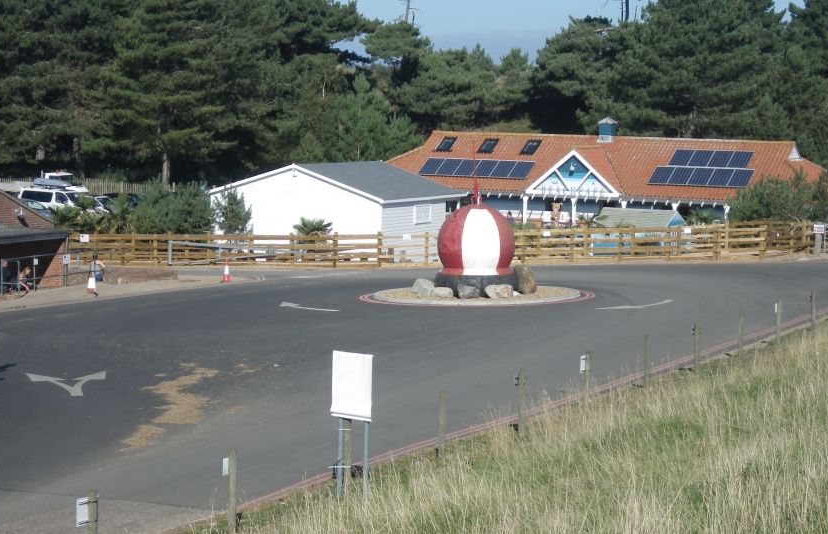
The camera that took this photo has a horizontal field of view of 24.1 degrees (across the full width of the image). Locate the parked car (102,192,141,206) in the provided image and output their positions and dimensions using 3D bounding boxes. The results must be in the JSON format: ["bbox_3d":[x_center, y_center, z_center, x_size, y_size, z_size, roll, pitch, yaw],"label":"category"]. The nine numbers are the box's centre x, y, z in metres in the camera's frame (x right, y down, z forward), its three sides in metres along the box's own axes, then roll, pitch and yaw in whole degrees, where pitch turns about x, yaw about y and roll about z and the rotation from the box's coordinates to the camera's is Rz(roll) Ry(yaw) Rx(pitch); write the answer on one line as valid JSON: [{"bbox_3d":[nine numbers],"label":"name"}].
[{"bbox_3d":[-16.251,-3.488,110.000,4.300,1.500,1.780,5,5,40],"label":"parked car"}]

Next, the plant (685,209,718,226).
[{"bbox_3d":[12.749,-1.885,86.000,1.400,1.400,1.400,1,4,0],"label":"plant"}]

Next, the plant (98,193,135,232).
[{"bbox_3d":[-12.579,-1.882,82.000,1.600,2.300,1.600,1,4,0],"label":"plant"}]

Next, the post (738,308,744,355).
[{"bbox_3d":[8.367,1.697,49.500,0.120,1.120,0.120,4,6,27],"label":"post"}]

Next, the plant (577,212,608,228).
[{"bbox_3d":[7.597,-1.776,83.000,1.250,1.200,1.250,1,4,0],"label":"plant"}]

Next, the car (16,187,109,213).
[{"bbox_3d":[-16.605,-2.760,91.579,4.650,1.800,1.820,5,6,34],"label":"car"}]

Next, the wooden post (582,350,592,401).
[{"bbox_3d":[3.644,2.334,40.500,0.120,1.160,0.120,4,6,27],"label":"wooden post"}]

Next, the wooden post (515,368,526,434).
[{"bbox_3d":[1.823,2.275,32.800,0.110,1.100,0.110,3,4,26],"label":"wooden post"}]

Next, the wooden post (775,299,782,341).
[{"bbox_3d":[9.870,1.497,52.400,0.120,1.210,0.120,4,6,27],"label":"wooden post"}]

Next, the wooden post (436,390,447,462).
[{"bbox_3d":[0.446,2.460,30.000,0.110,1.100,0.110,3,4,26],"label":"wooden post"}]

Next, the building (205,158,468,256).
[{"bbox_3d":[-3.109,-2.458,79.796,8.050,3.660,7.400,4,6,27],"label":"building"}]

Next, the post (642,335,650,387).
[{"bbox_3d":[4.600,1.861,38.400,0.110,1.060,0.110,3,4,26],"label":"post"}]

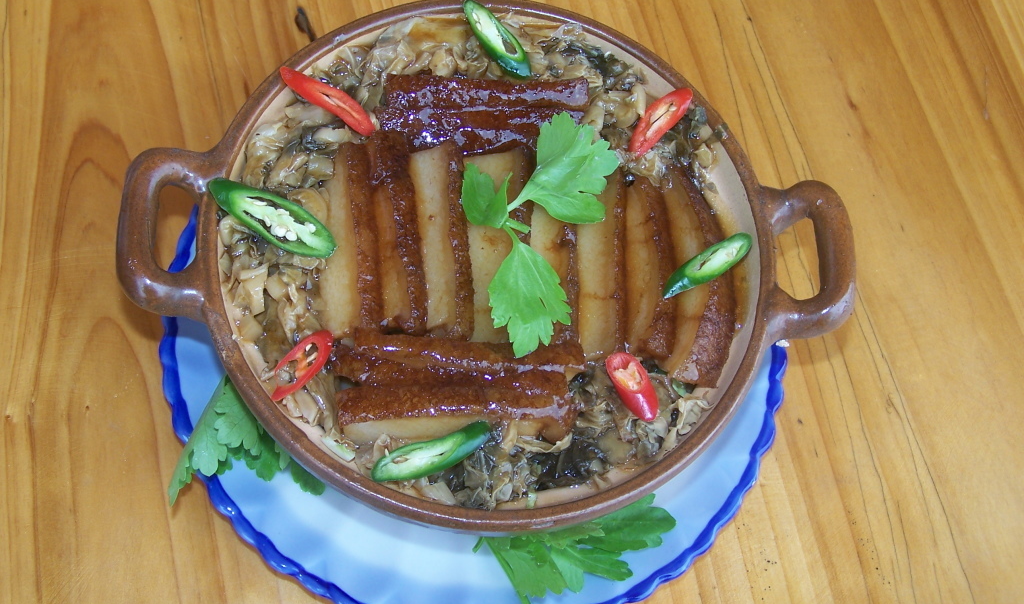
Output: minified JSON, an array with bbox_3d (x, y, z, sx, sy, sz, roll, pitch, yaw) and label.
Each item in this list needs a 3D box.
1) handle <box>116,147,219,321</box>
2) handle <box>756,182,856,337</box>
[{"bbox_3d":[-0.121,-0.024,0.449,0.030,0.019,0.061,2,67,-7],"label":"handle"},{"bbox_3d":[0.112,-0.015,0.477,0.030,0.019,0.060,2,67,-7],"label":"handle"}]

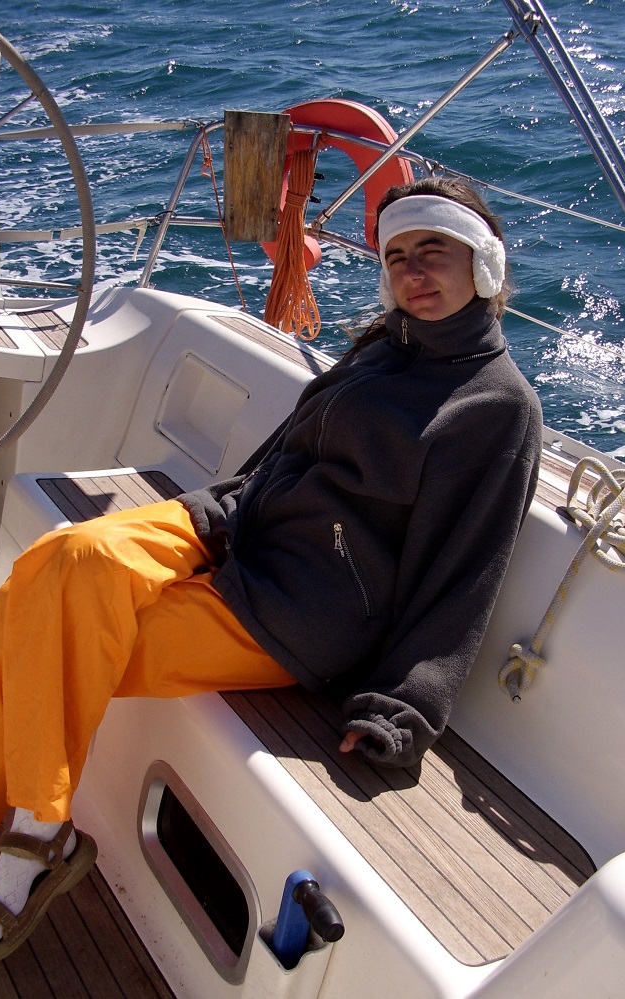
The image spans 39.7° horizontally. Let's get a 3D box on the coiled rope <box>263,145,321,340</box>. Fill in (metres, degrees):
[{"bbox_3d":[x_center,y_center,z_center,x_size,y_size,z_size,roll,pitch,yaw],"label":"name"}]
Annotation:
[{"bbox_3d":[-0.069,-0.807,2.720,0.170,0.580,0.120,4,33,-2],"label":"coiled rope"}]

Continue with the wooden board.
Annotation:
[{"bbox_3d":[-0.183,-1.034,2.780,0.205,0.420,0.035,1,30,-4],"label":"wooden board"}]

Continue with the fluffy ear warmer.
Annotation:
[{"bbox_3d":[0.215,-0.414,1.440,0.180,0.135,0.190,-9,7,32],"label":"fluffy ear warmer"}]

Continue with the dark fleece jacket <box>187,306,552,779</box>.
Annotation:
[{"bbox_3d":[0.116,-0.016,1.435,0.514,0.709,0.424,28,1,38],"label":"dark fleece jacket"}]

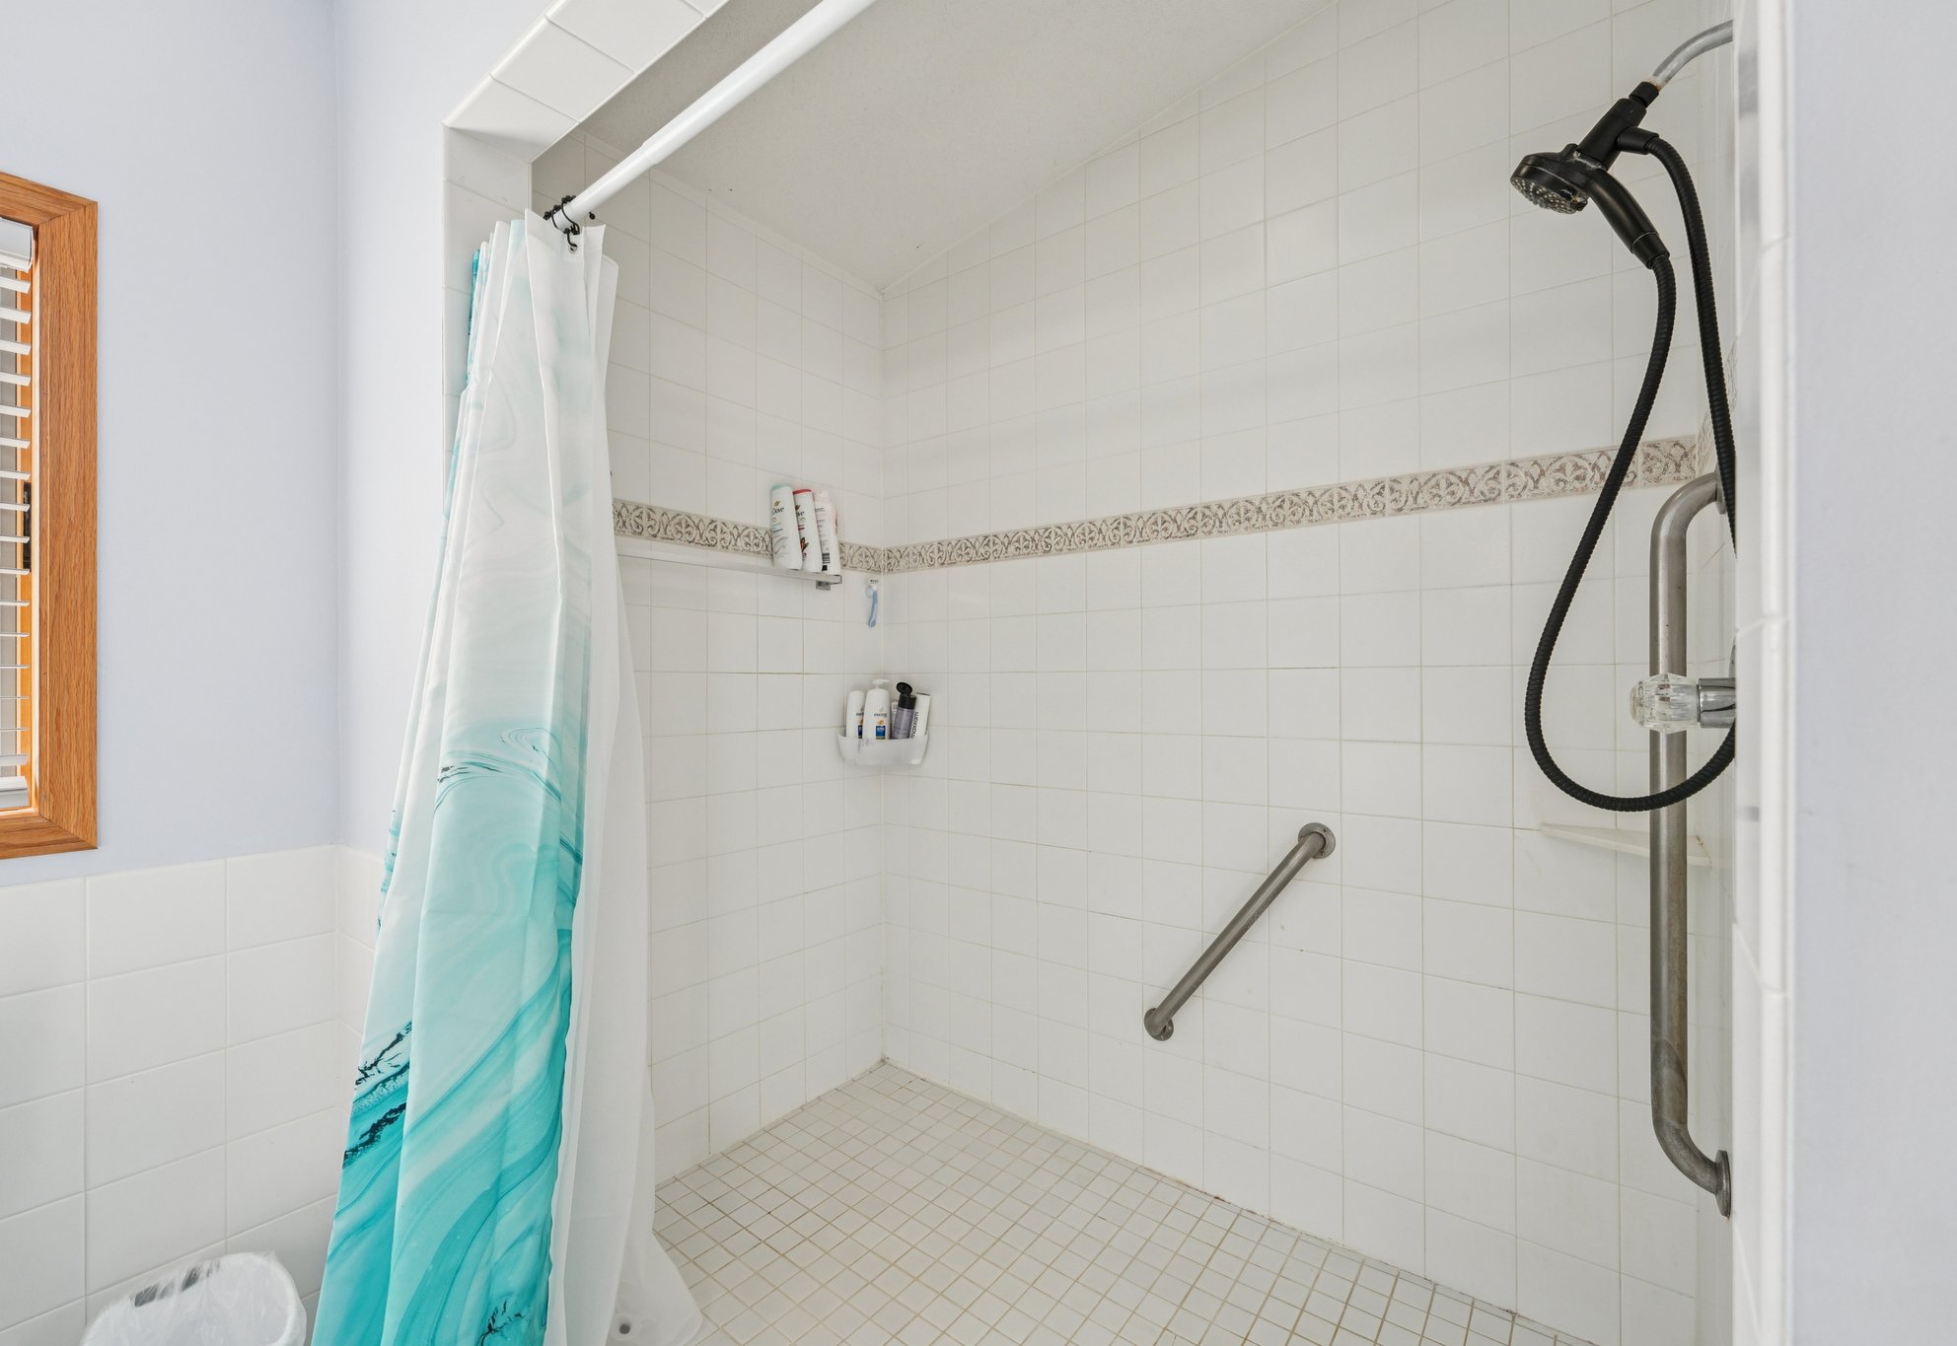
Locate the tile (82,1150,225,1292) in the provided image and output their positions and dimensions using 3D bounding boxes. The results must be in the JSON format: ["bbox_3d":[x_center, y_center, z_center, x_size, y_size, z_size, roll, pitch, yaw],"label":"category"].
[{"bbox_3d":[-1.286,0.852,1.233,0.010,0.154,0.152,-1,-1,39],"label":"tile"}]

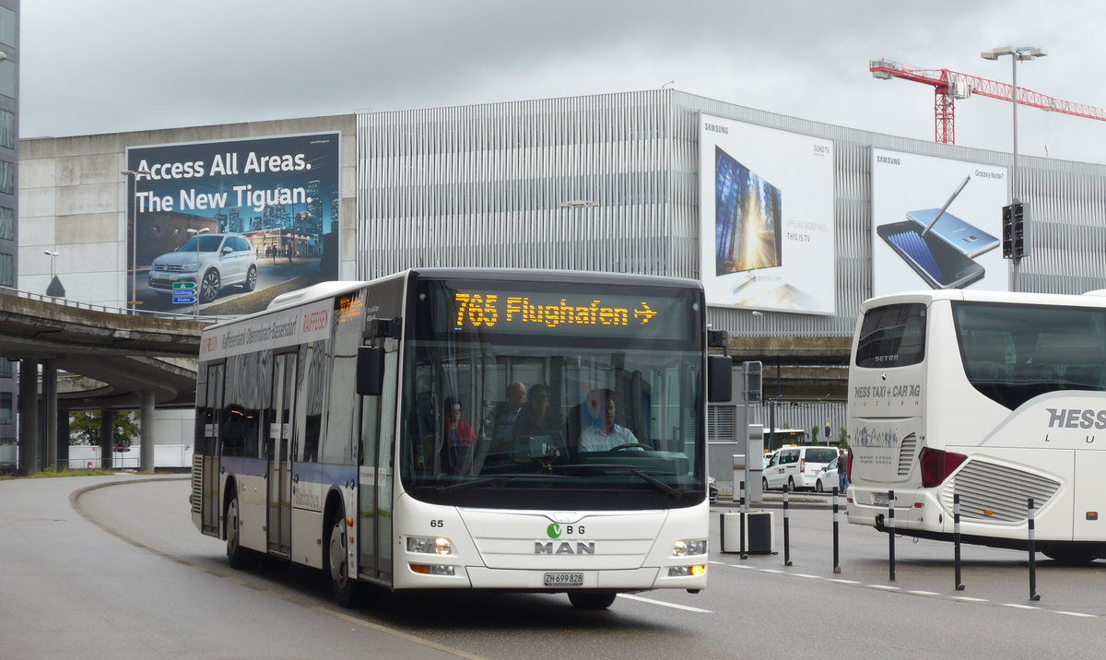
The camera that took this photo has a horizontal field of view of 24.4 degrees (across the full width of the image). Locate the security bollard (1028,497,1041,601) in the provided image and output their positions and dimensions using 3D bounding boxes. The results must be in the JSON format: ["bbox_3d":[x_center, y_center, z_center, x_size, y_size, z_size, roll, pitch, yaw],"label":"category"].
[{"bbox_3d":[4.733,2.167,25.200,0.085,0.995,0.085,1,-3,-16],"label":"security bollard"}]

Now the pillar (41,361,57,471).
[{"bbox_3d":[-23.364,4.044,119.000,0.670,5.100,0.670,1,-3,-16],"label":"pillar"}]

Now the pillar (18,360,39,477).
[{"bbox_3d":[-22.959,3.826,112.000,0.800,5.100,0.800,1,-3,-16],"label":"pillar"}]

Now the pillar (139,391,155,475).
[{"bbox_3d":[-19.968,5.009,126.000,0.710,4.070,0.710,1,-3,-16],"label":"pillar"}]

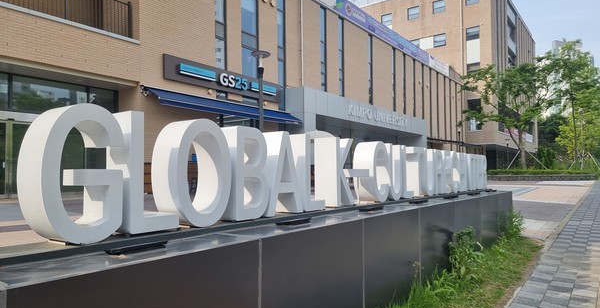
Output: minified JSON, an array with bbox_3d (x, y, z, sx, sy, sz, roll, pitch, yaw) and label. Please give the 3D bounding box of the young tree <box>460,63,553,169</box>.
[{"bbox_3d":[13.800,-2.350,28.000,5.700,7.300,5.400,-1,-2,0],"label":"young tree"}]

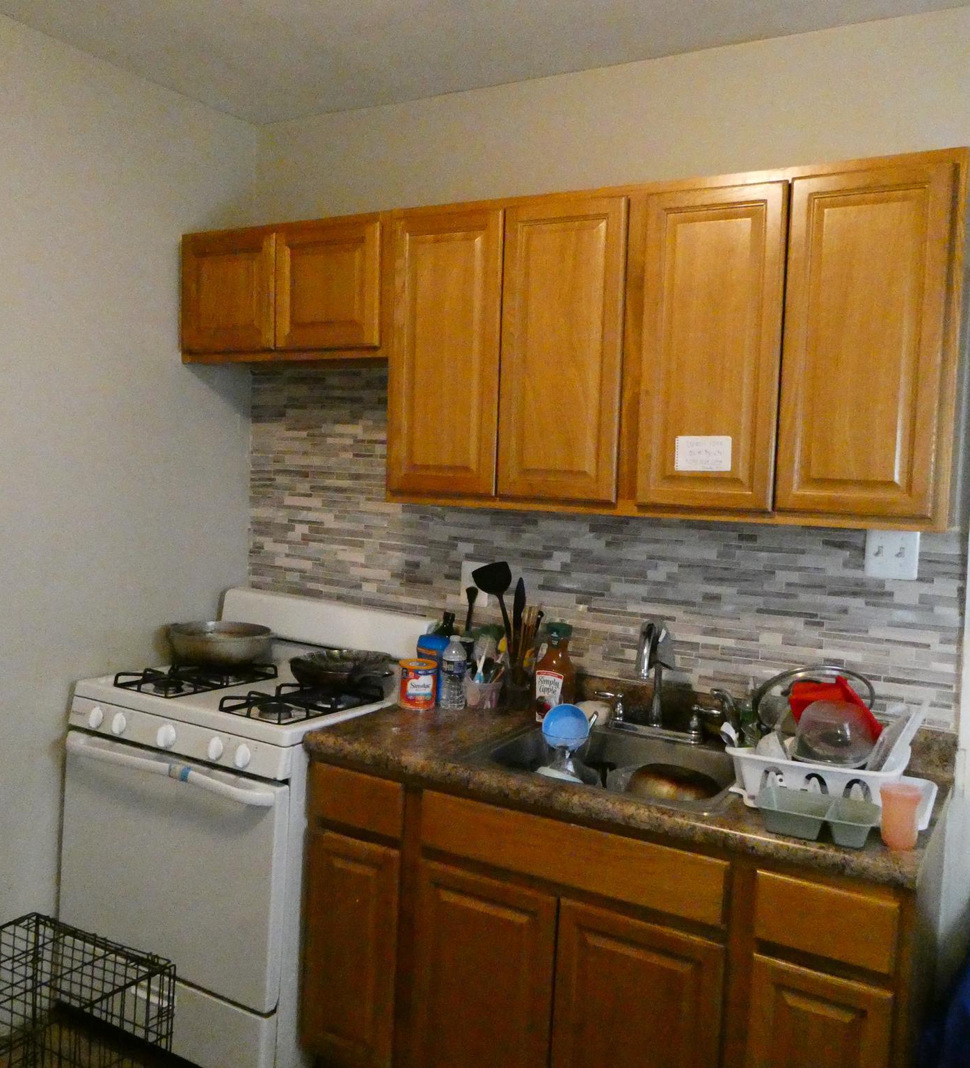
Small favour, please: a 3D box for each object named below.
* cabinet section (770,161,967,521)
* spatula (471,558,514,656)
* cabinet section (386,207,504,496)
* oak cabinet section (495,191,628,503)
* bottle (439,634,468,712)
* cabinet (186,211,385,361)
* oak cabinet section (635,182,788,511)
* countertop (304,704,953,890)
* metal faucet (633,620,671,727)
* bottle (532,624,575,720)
[{"bbox_3d":[0.863,-0.398,2.183,0.330,0.729,0.324,4,5,29],"label":"cabinet section"},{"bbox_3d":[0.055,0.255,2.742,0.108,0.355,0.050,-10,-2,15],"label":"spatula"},{"bbox_3d":[-0.030,-0.463,2.670,0.328,0.724,0.324,4,5,29],"label":"cabinet section"},{"bbox_3d":[0.262,-0.442,2.510,0.330,0.724,0.324,4,5,29],"label":"oak cabinet section"},{"bbox_3d":[-0.084,0.384,2.753,0.066,0.203,0.066,4,5,29],"label":"bottle"},{"bbox_3d":[-0.506,-0.693,2.926,0.762,0.388,0.326,4,5,29],"label":"cabinet"},{"bbox_3d":[0.570,-0.419,2.342,0.333,0.724,0.324,4,5,29],"label":"oak cabinet section"},{"bbox_3d":[0.321,0.551,2.363,1.415,0.042,0.632,4,5,29],"label":"countertop"},{"bbox_3d":[0.424,0.358,2.488,0.055,0.286,0.180,4,5,23],"label":"metal faucet"},{"bbox_3d":[0.194,0.371,2.666,0.105,0.260,0.102,2,5,0],"label":"bottle"}]

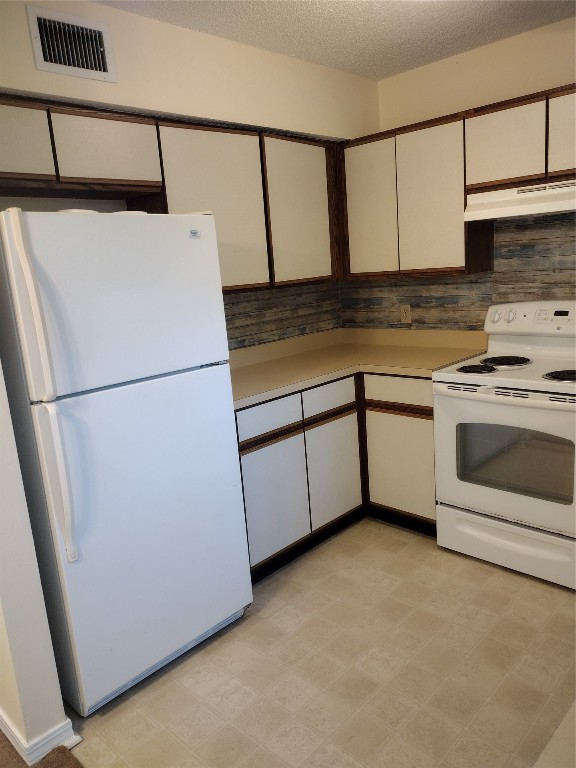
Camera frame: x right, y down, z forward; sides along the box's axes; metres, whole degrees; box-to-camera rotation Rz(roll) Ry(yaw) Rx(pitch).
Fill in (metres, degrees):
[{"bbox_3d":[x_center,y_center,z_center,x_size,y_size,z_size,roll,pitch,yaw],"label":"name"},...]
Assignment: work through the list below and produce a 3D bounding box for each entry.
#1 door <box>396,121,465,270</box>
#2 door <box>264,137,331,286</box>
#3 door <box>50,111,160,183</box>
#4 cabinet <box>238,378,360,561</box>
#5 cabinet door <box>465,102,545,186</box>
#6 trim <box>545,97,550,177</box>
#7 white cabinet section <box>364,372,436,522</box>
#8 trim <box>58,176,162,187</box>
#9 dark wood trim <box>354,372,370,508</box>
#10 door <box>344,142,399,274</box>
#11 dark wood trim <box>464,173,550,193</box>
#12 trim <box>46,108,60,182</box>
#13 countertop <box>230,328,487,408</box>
[{"bbox_3d":[0.733,-0.934,3.050,0.379,0.687,0.035,7,16,44],"label":"door"},{"bbox_3d":[0.056,-0.903,3.152,0.035,0.687,0.451,7,16,44],"label":"door"},{"bbox_3d":[-0.705,-0.919,2.358,0.035,0.222,0.451,7,16,44],"label":"door"},{"bbox_3d":[-0.122,0.372,3.183,0.600,0.743,0.850,7,16,44],"label":"cabinet"},{"bbox_3d":[0.997,-1.090,2.742,0.374,0.297,0.035,7,16,44],"label":"cabinet door"},{"bbox_3d":[1.118,-1.059,2.573,0.015,0.329,0.020,7,16,44],"label":"trim"},{"bbox_3d":[0.752,0.272,3.268,0.411,0.722,0.500,7,16,44],"label":"white cabinet section"},{"bbox_3d":[-0.689,-0.795,2.362,0.020,0.021,0.448,7,16,44],"label":"trim"},{"bbox_3d":[0.411,0.305,3.286,0.045,0.749,0.061,7,16,44],"label":"dark wood trim"},{"bbox_3d":[0.472,-0.966,3.301,0.337,0.687,0.035,7,16,44],"label":"door"},{"bbox_3d":[0.996,-0.910,2.735,0.377,0.044,0.020,7,16,44],"label":"dark wood trim"},{"bbox_3d":[-0.857,-0.864,2.177,0.020,0.248,0.016,7,16,44],"label":"trim"},{"bbox_3d":[0.213,-0.110,3.136,1.065,0.150,1.550,7,16,44],"label":"countertop"}]

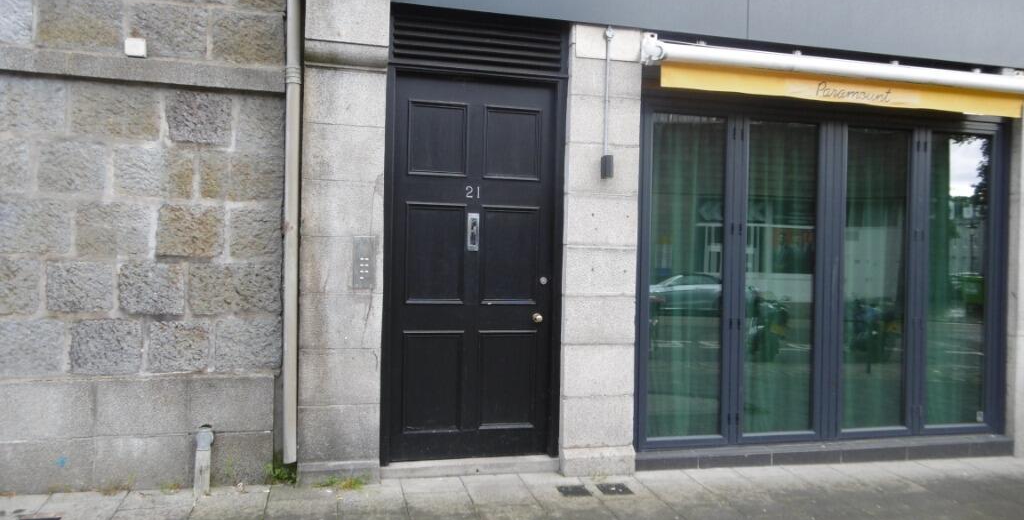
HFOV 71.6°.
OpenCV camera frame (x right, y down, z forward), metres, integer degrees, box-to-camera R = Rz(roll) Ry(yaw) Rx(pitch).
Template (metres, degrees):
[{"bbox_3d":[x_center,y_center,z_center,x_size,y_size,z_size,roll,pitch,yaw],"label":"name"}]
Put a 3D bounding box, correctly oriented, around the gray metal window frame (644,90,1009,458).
[{"bbox_3d":[2.485,0.126,5.556,3.329,2.592,0.100,1,0,-13],"label":"gray metal window frame"}]

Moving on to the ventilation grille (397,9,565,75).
[{"bbox_3d":[-0.227,-1.489,4.833,1.157,0.359,0.070,1,0,-13],"label":"ventilation grille"}]

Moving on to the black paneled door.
[{"bbox_3d":[-0.263,0.060,4.905,1.142,2.611,0.060,1,0,-13],"label":"black paneled door"}]

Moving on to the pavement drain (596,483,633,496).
[{"bbox_3d":[0.665,1.501,4.606,0.192,0.029,0.214,1,0,-13],"label":"pavement drain"}]

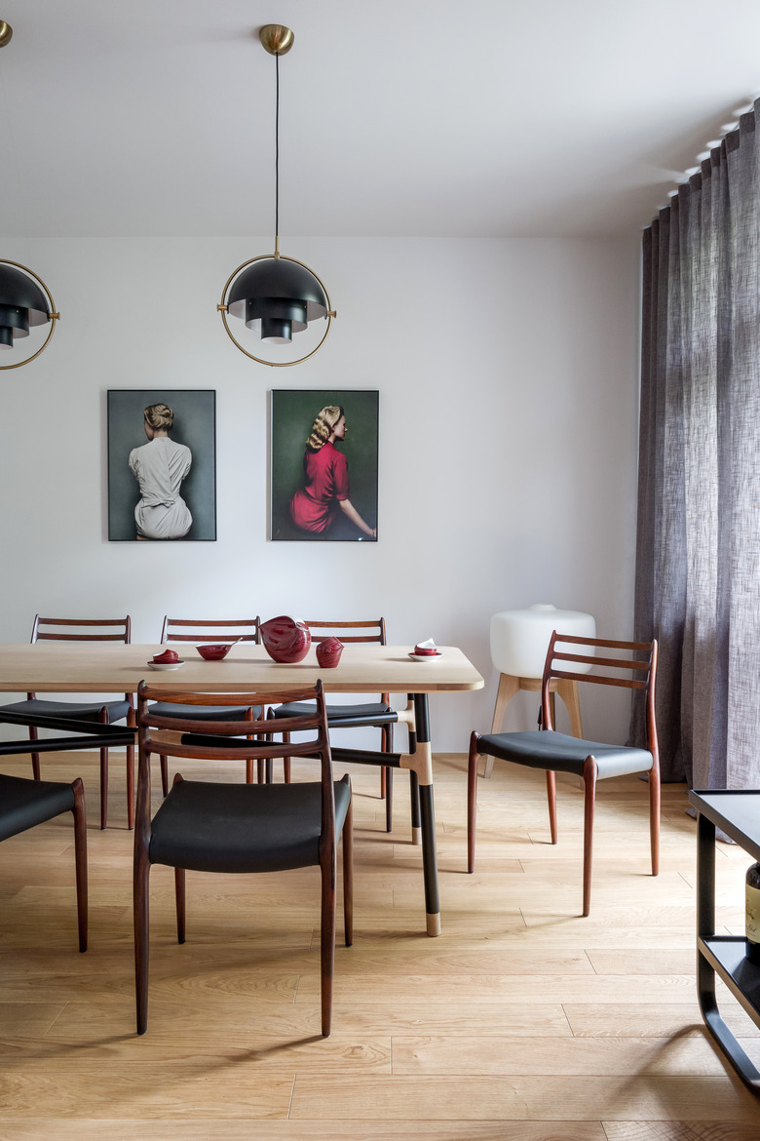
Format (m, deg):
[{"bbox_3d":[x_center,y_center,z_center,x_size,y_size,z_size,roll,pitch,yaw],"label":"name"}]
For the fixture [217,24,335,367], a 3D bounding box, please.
[{"bbox_3d":[-0.333,-1.192,2.858,0.385,1.069,0.335,0,1,-13],"label":"fixture"}]

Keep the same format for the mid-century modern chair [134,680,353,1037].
[{"bbox_3d":[-0.327,0.644,2.209,0.495,0.800,0.505,0,1,2],"label":"mid-century modern chair"}]

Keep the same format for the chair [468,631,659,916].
[{"bbox_3d":[0.635,0.625,2.980,0.505,0.800,0.495,-1,2,-43],"label":"chair"}]

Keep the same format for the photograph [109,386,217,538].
[{"bbox_3d":[-1.157,-0.556,4.733,0.573,0.800,0.030,0,1,0],"label":"photograph"}]

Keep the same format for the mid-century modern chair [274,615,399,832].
[{"bbox_3d":[-0.193,0.610,3.670,0.495,0.800,0.505,0,1,0],"label":"mid-century modern chair"}]

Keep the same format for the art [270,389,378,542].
[{"bbox_3d":[-0.291,-0.555,4.733,0.568,0.800,0.030,0,1,0],"label":"art"}]

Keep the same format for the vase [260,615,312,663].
[{"bbox_3d":[-0.307,0.223,2.876,0.171,0.149,0.152,0,1,0],"label":"vase"}]

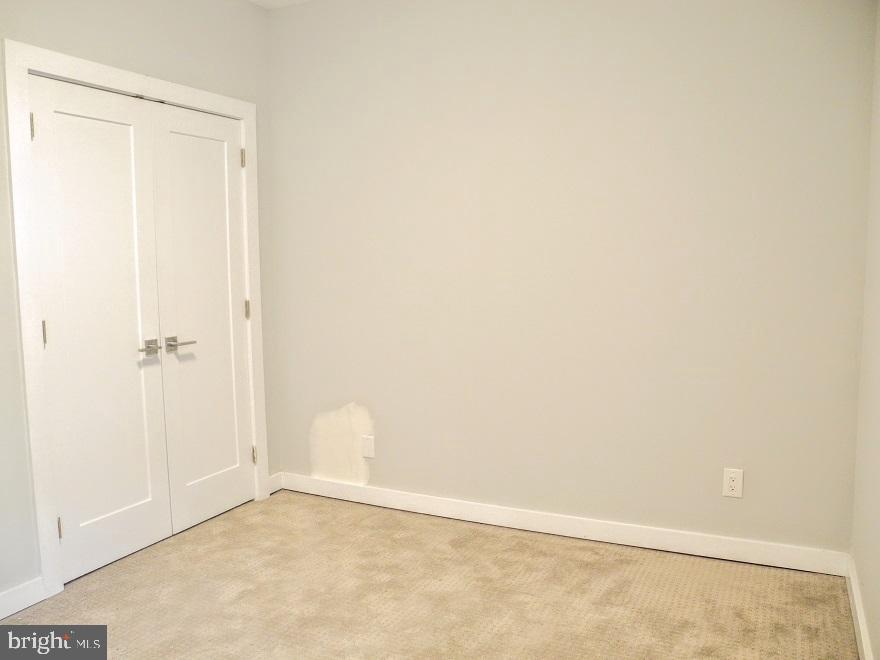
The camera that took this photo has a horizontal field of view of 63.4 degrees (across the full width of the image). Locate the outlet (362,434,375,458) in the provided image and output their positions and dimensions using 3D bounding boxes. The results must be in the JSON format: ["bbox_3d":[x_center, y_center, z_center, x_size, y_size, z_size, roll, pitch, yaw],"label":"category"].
[{"bbox_3d":[-0.387,0.632,3.832,0.073,0.118,0.008,2,6,25],"label":"outlet"}]

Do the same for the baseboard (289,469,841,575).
[{"bbox_3d":[0.370,0.910,3.493,2.843,0.096,0.018,2,6,25],"label":"baseboard"}]

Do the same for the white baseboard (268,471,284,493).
[{"bbox_3d":[-0.935,0.870,4.035,0.018,0.096,0.133,2,6,25],"label":"white baseboard"}]

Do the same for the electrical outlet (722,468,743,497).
[{"bbox_3d":[1.256,0.658,3.048,0.075,0.121,0.008,2,6,25],"label":"electrical outlet"}]

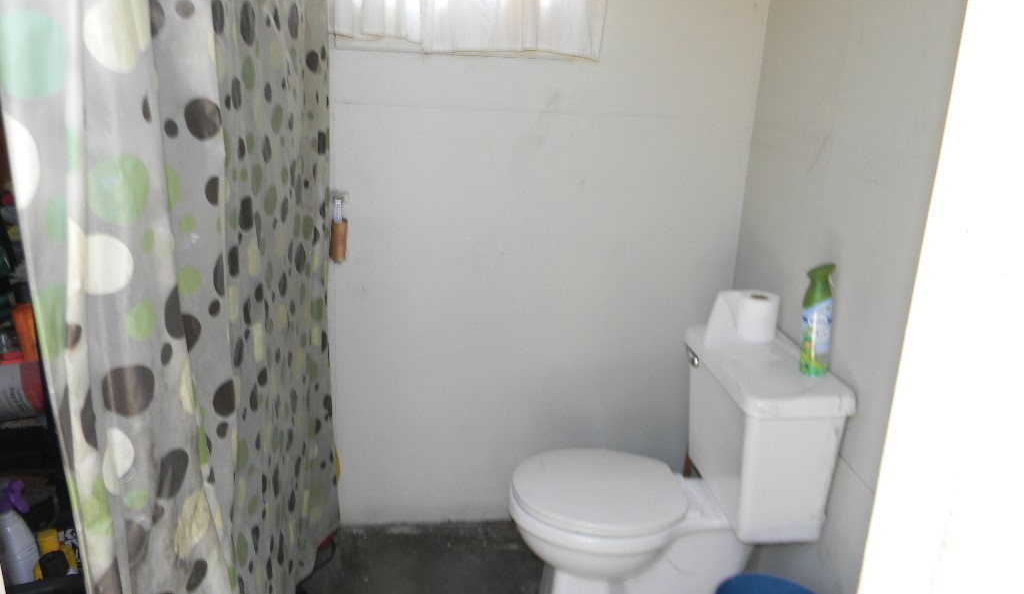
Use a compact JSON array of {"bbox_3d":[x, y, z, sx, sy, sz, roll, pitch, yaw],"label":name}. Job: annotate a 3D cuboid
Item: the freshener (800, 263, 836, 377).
[{"bbox_3d":[0.660,0.053,1.778,0.063,0.235,0.060,11,19,27],"label":"freshener"}]

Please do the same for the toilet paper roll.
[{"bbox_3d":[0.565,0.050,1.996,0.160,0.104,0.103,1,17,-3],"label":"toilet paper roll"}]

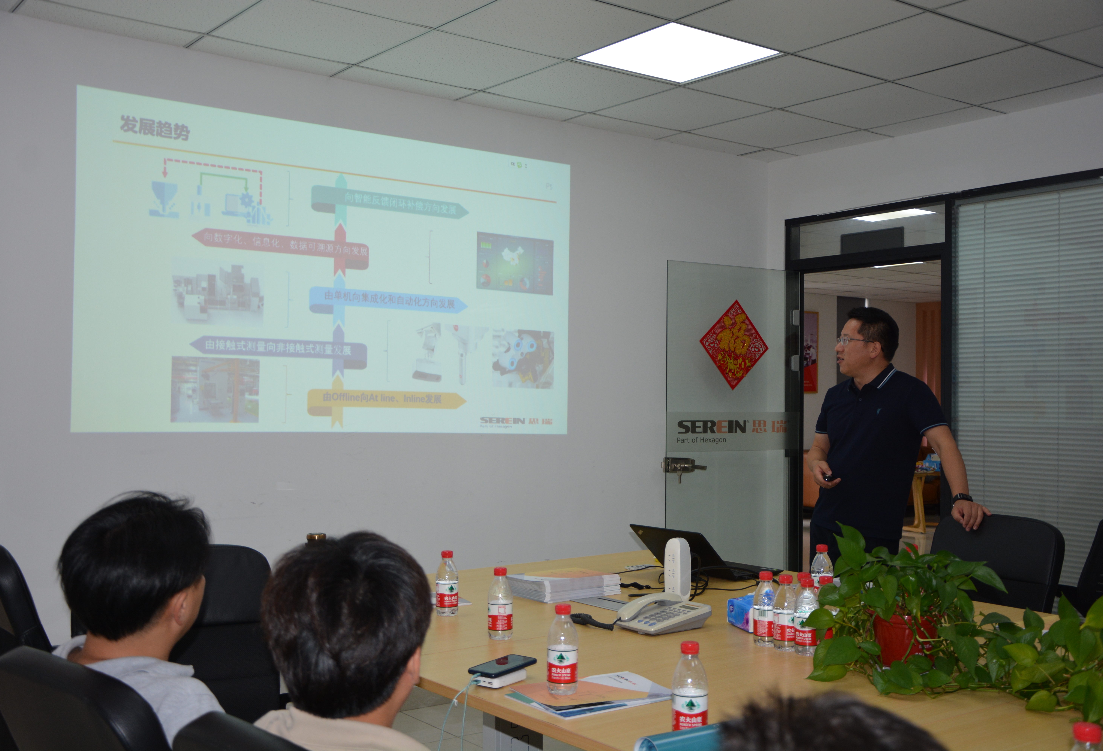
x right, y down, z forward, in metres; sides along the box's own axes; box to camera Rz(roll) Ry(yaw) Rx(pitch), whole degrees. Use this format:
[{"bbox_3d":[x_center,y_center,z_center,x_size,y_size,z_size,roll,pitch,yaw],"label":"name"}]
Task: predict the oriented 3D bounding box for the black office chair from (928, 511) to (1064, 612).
[{"bbox_3d":[1.185,0.933,3.553,0.630,1.000,0.570,1,-1,-33],"label":"black office chair"}]

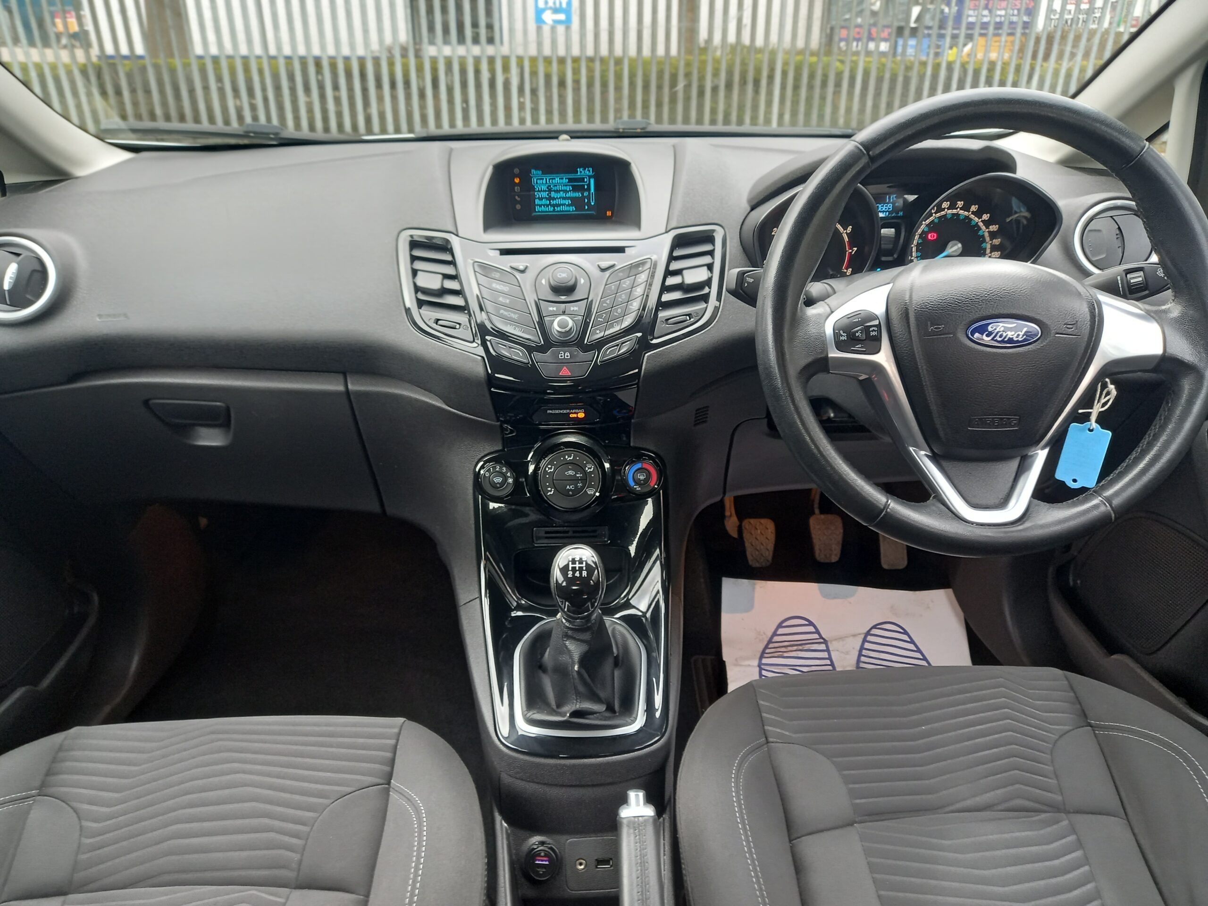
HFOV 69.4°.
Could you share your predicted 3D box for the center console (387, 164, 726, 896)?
[{"bbox_3d":[-0.031,0.013,0.811,0.336,0.500,0.600,-1,27,-3],"label":"center console"}]

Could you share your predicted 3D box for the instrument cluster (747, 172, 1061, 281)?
[{"bbox_3d":[0.307,-0.234,0.916,0.320,0.125,0.085,-1,15,-2],"label":"instrument cluster"}]

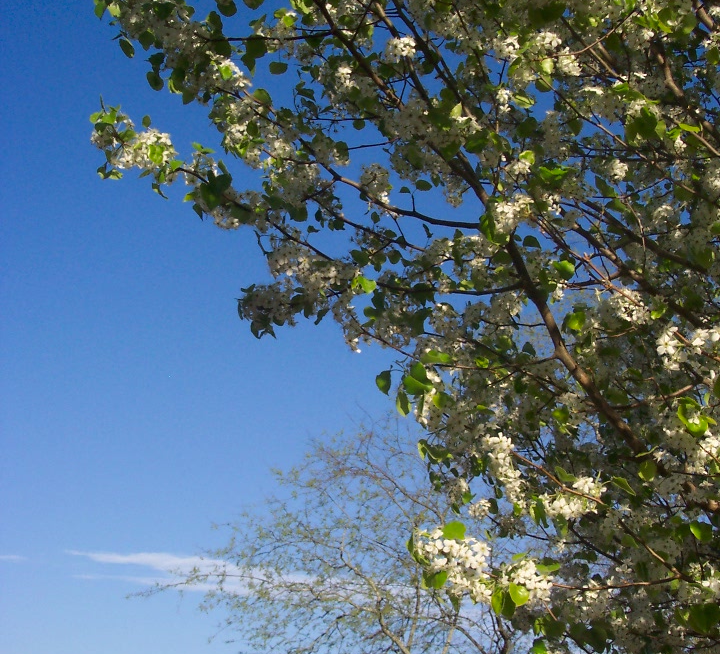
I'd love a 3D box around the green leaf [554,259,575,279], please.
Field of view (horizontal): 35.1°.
[{"bbox_3d":[0.375,-0.106,2.100,0.039,0.036,0.025,6,-25,-7],"label":"green leaf"}]

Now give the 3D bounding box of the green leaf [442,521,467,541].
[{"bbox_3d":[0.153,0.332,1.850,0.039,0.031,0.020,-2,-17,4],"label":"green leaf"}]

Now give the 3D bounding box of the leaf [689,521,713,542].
[{"bbox_3d":[0.612,0.368,2.050,0.042,0.035,0.022,-12,-29,29],"label":"leaf"}]

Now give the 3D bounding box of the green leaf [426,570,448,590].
[{"bbox_3d":[0.122,0.399,1.800,0.034,0.031,0.020,6,-25,-6],"label":"green leaf"}]

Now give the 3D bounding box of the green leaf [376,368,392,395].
[{"bbox_3d":[0.047,0.107,2.200,0.030,0.049,0.025,-6,-26,18],"label":"green leaf"}]

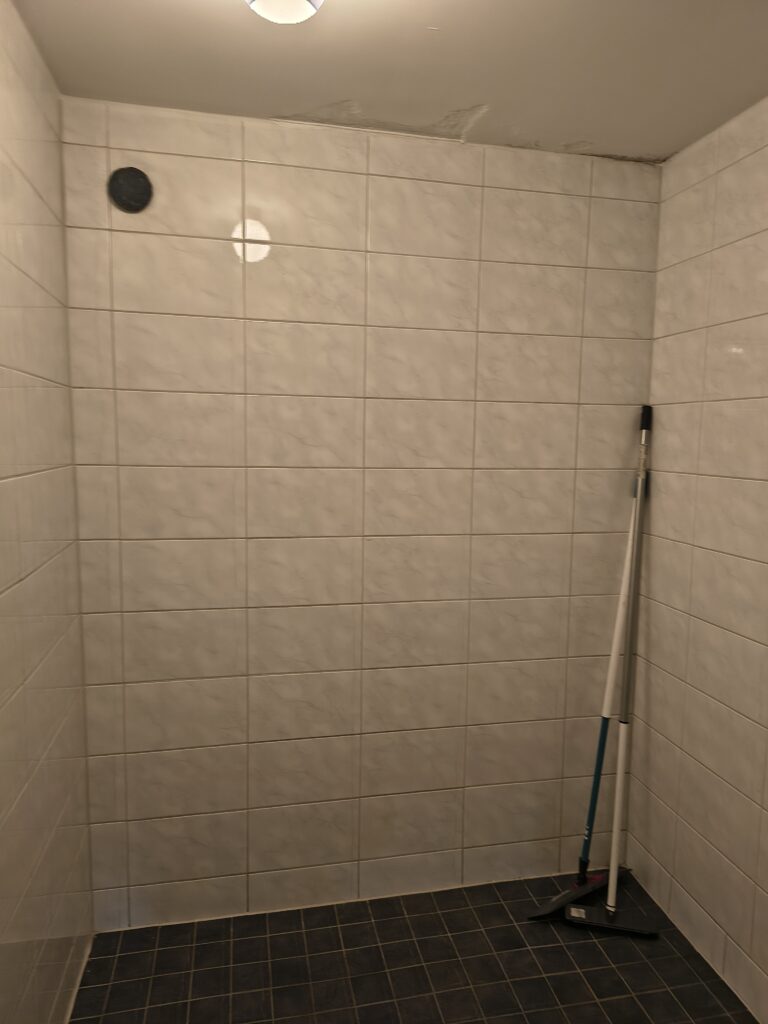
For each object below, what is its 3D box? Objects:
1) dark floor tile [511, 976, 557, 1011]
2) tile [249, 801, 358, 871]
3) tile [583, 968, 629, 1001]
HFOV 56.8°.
[{"bbox_3d":[0.386,1.238,1.815,0.098,0.010,0.098,-1,6,-12],"label":"dark floor tile"},{"bbox_3d":[-0.239,0.969,2.132,0.332,0.198,0.010,-1,7,-13],"label":"tile"},{"bbox_3d":[0.583,1.235,1.857,0.098,0.010,0.098,-1,6,-12],"label":"tile"}]

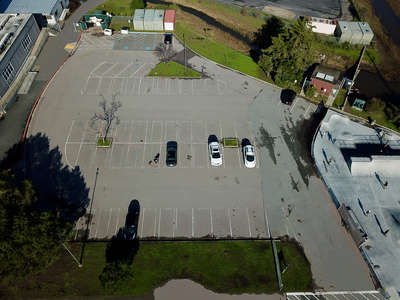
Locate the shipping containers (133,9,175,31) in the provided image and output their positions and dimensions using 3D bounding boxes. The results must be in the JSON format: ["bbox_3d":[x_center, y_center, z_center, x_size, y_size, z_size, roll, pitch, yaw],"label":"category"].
[{"bbox_3d":[-11.598,-33.007,76.242,10.100,2.580,5.760,1,54,-1],"label":"shipping containers"}]

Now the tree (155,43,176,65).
[{"bbox_3d":[-7.726,-21.555,66.542,4.750,4.950,4.750,2,54,0],"label":"tree"}]

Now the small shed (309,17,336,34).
[{"bbox_3d":[30.819,-31.829,76.594,6.570,2.630,2.520,7,54,3],"label":"small shed"}]

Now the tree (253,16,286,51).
[{"bbox_3d":[15.853,-27.270,69.584,7.270,7.880,7.270,2,54,0],"label":"tree"}]

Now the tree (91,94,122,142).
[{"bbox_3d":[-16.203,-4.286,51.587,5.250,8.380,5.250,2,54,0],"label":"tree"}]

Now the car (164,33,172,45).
[{"bbox_3d":[-7.698,-27.283,72.748,1.820,1.670,4.440,2,54,0],"label":"car"}]

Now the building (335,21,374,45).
[{"bbox_3d":[38.346,-29.782,75.323,7.680,2.630,5.660,4,54,1],"label":"building"}]

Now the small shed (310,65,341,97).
[{"bbox_3d":[26.183,-14.949,63.722,4.850,3.330,4.650,23,56,14],"label":"small shed"}]

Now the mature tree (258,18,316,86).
[{"bbox_3d":[17.453,-19.288,60.377,10.400,13.430,10.400,2,54,0],"label":"mature tree"}]

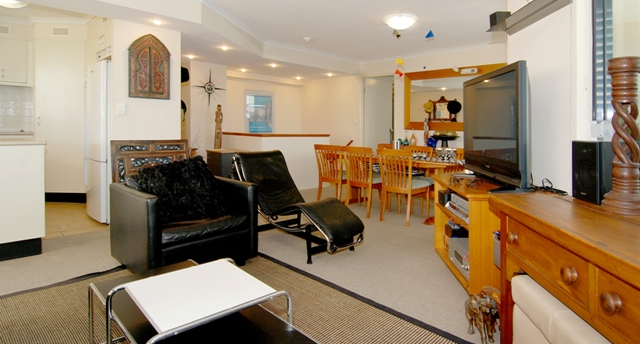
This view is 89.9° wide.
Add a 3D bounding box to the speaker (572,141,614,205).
[{"bbox_3d":[1.370,0.000,1.510,0.230,0.285,0.180,1,5,6],"label":"speaker"}]

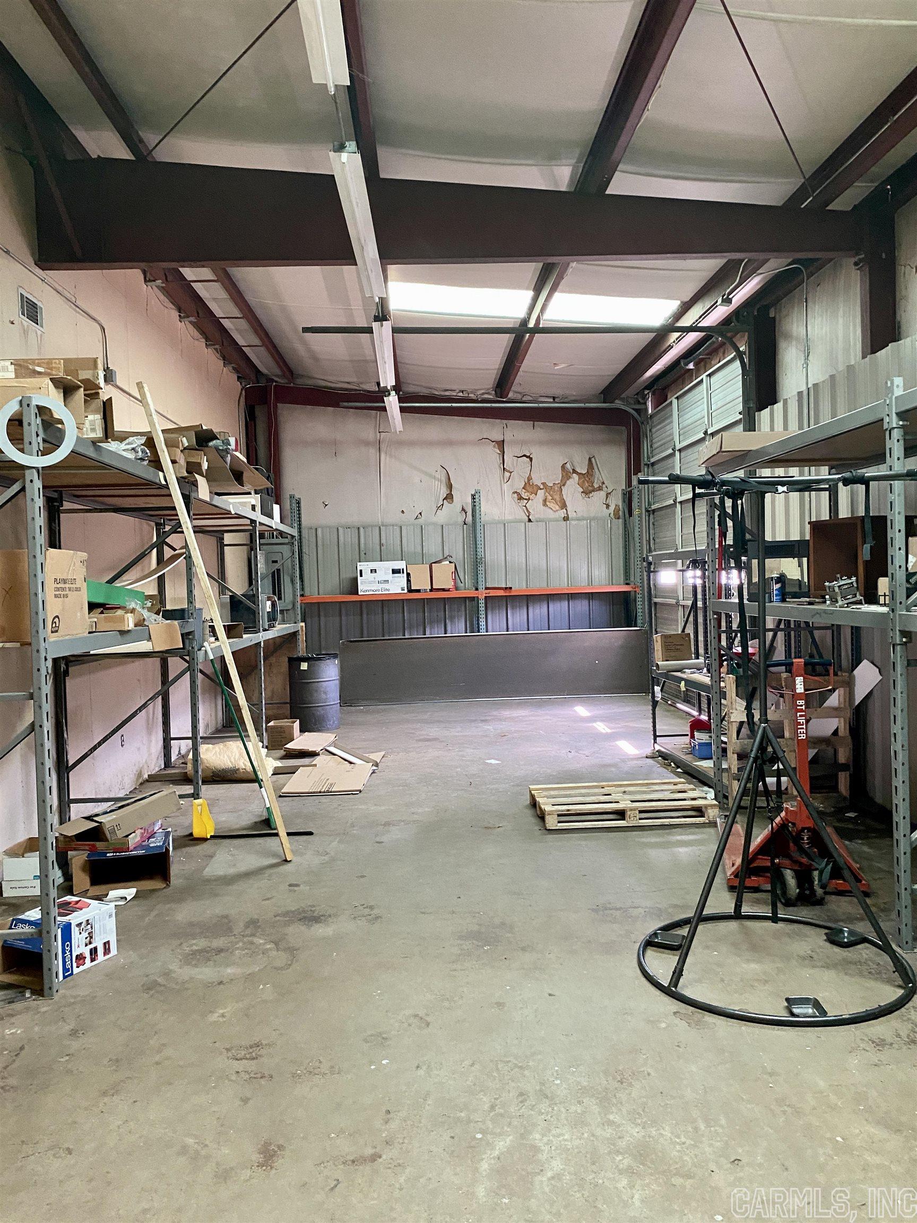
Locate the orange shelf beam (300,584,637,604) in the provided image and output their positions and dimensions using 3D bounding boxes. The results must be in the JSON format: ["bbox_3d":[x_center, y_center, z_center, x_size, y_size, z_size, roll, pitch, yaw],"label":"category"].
[{"bbox_3d":[0.159,-0.247,12.589,4.700,0.080,0.060,-2,2,-3],"label":"orange shelf beam"}]

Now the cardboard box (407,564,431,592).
[{"bbox_3d":[-0.543,-0.463,12.780,0.321,0.383,0.360,-2,2,-3],"label":"cardboard box"}]

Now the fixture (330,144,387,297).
[{"bbox_3d":[-0.597,-2.355,5.794,0.156,0.095,2.430,-2,2,-1],"label":"fixture"}]

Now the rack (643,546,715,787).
[{"bbox_3d":[2.097,0.413,7.600,0.500,1.850,2.200,-2,2,-3],"label":"rack"}]

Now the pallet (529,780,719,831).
[{"bbox_3d":[1.131,1.341,6.394,1.165,0.135,0.751,-2,2,-3],"label":"pallet"}]

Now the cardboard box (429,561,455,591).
[{"bbox_3d":[-0.212,-0.479,12.795,0.341,0.392,0.360,-2,2,-3],"label":"cardboard box"}]

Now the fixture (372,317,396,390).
[{"bbox_3d":[-0.703,-2.452,8.863,0.156,0.095,2.430,-2,2,-3],"label":"fixture"}]

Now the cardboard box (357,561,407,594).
[{"bbox_3d":[-1.044,-0.469,12.807,0.661,0.423,0.500,-2,2,-3],"label":"cardboard box"}]

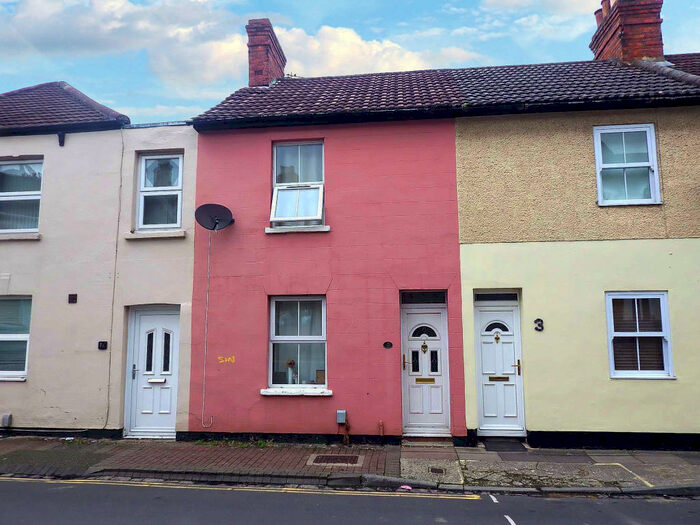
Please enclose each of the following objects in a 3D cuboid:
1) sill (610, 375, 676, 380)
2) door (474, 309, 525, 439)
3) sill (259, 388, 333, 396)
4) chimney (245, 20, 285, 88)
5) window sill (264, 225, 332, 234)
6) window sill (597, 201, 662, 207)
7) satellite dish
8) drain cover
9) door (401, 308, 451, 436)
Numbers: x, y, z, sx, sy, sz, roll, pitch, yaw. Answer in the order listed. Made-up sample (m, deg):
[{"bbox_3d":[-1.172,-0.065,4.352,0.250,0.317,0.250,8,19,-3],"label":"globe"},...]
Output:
[{"bbox_3d":[4.395,1.732,7.606,0.941,0.052,0.111,-1,-7,6],"label":"sill"},{"bbox_3d":[2.361,1.699,7.975,0.741,2.008,0.081,-1,-7,6],"label":"door"},{"bbox_3d":[-0.846,2.090,8.187,1.183,0.096,0.181,-1,-7,6],"label":"sill"},{"bbox_3d":[-2.083,-4.875,12.753,0.584,1.712,1.611,-1,-7,6],"label":"chimney"},{"bbox_3d":[-0.863,-0.537,8.517,1.108,0.094,0.181,-1,-7,6],"label":"window sill"},{"bbox_3d":[4.375,-0.908,7.938,0.973,0.052,0.111,-1,-7,6],"label":"window sill"},{"bbox_3d":[-2.243,-0.754,8.398,0.600,0.500,0.420,3,-18,-22],"label":"satellite dish"},{"bbox_3d":[-0.182,2.810,7.133,0.614,0.035,0.453,-1,-7,6],"label":"drain cover"},{"bbox_3d":[1.210,1.740,8.104,0.753,2.018,0.081,-1,-7,6],"label":"door"}]

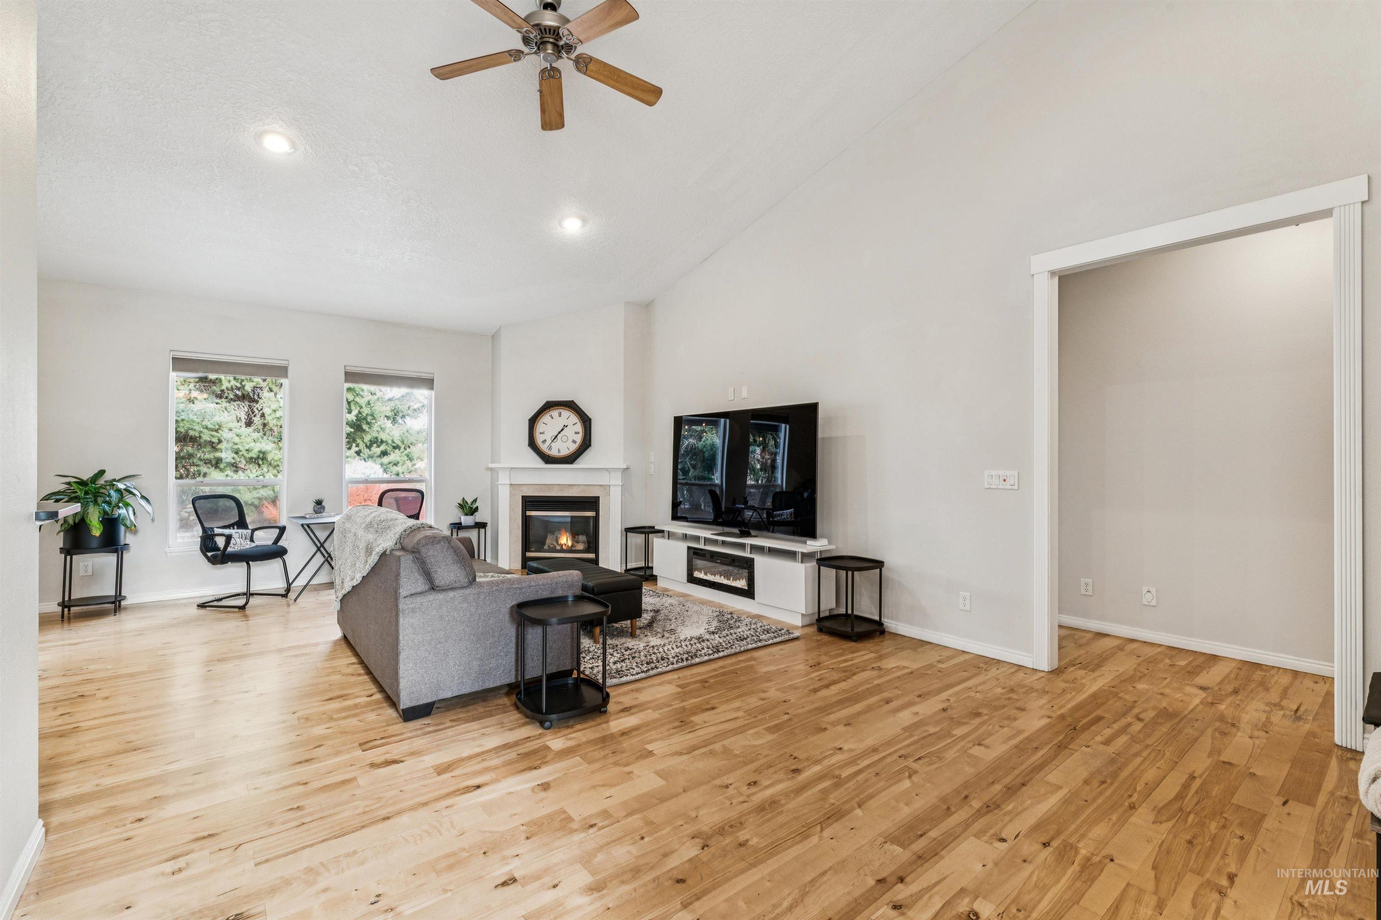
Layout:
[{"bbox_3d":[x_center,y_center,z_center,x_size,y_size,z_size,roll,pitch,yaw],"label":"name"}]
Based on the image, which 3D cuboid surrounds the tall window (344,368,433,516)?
[{"bbox_3d":[-3.265,-0.101,6.269,0.870,1.755,0.110,0,0,-36],"label":"tall window"}]

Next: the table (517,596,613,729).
[{"bbox_3d":[-0.640,1.007,2.911,0.420,0.528,0.400,0,0,-38],"label":"table"}]

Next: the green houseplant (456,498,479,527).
[{"bbox_3d":[-2.533,0.590,6.561,0.260,0.325,0.240,0,0,7],"label":"green houseplant"}]

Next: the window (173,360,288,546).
[{"bbox_3d":[-4.436,-0.099,5.557,0.876,1.790,0.100,0,0,-38],"label":"window"}]

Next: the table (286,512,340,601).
[{"bbox_3d":[-3.495,0.920,5.489,0.460,0.710,0.520,0,0,-41],"label":"table"}]

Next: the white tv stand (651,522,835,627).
[{"bbox_3d":[0.396,0.985,5.203,0.380,0.590,1.980,0,0,-38],"label":"white tv stand"}]

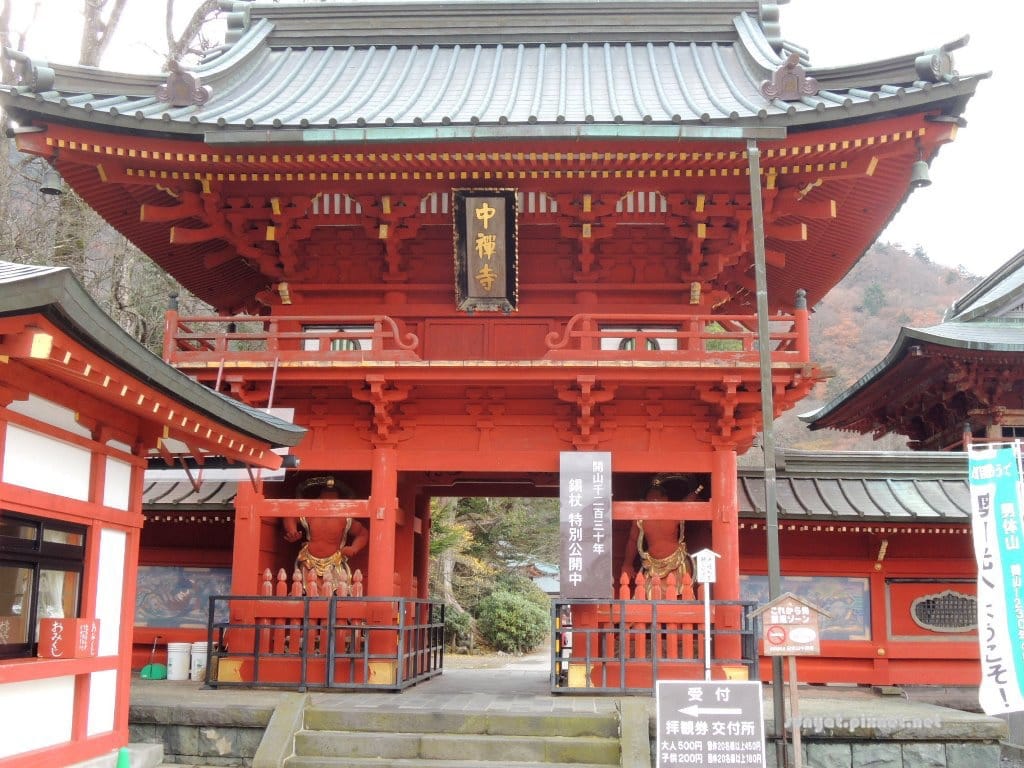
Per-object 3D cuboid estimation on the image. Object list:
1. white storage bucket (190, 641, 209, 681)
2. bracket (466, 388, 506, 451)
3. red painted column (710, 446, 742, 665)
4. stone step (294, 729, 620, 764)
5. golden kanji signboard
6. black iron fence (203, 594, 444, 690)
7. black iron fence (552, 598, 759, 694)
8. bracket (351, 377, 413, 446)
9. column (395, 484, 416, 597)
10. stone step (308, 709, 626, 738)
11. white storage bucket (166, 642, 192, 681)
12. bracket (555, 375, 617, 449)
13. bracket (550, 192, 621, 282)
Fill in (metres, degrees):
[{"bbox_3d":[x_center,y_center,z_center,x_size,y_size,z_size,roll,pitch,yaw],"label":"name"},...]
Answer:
[{"bbox_3d":[-4.112,3.695,15.785,0.309,0.505,0.309,1,-11,0],"label":"white storage bucket"},{"bbox_3d":[-0.340,0.457,15.401,0.522,0.810,0.198,0,-11,3],"label":"bracket"},{"bbox_3d":[2.694,2.150,14.908,0.324,2.696,0.324,0,-11,3],"label":"red painted column"},{"bbox_3d":[-0.466,3.184,10.368,2.808,0.167,0.450,0,-11,3],"label":"stone step"},{"bbox_3d":[-0.337,-1.765,15.714,0.845,1.650,0.153,0,18,3],"label":"golden kanji signboard"},{"bbox_3d":[-2.271,3.364,15.559,2.340,1.058,4.095,0,-11,3],"label":"black iron fence"},{"bbox_3d":[1.752,3.400,15.449,2.376,1.058,3.870,0,-11,3],"label":"black iron fence"},{"bbox_3d":[-1.667,0.357,14.950,0.738,0.761,0.972,0,-11,3],"label":"bracket"},{"bbox_3d":[-1.642,2.811,17.605,0.346,2.992,0.346,0,-11,3],"label":"column"},{"bbox_3d":[-0.478,3.237,11.332,3.039,0.196,0.374,-1,-11,7],"label":"stone step"},{"bbox_3d":[-4.469,3.730,15.938,0.309,0.486,0.309,1,-11,0],"label":"white storage bucket"},{"bbox_3d":[0.977,0.391,15.560,0.804,0.804,1.122,0,-11,3],"label":"bracket"},{"bbox_3d":[1.007,-2.016,16.360,0.898,0.972,1.141,0,-11,3],"label":"bracket"}]

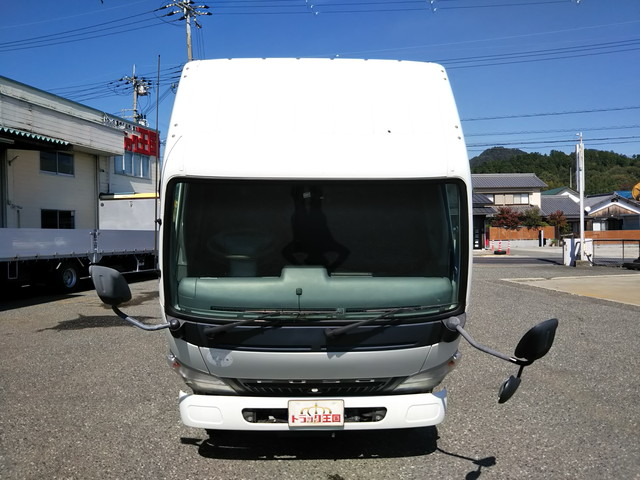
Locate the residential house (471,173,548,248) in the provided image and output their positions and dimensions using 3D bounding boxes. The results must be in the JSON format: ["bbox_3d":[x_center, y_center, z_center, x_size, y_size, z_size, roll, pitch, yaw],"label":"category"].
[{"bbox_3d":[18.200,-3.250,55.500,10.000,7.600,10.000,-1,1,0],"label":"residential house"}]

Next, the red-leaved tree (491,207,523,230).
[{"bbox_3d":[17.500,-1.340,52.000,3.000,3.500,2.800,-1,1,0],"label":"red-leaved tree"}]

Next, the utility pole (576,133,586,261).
[{"bbox_3d":[12.500,-2.080,26.500,0.450,6.100,0.450,-1,1,0],"label":"utility pole"}]

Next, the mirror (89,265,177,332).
[{"bbox_3d":[-1.020,0.280,3.080,0.320,0.360,0.500,-1,1,0],"label":"mirror"}]

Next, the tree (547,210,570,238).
[{"bbox_3d":[21.900,-1.050,51.000,2.300,3.300,2.200,-1,1,0],"label":"tree"}]

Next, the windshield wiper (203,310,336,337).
[{"bbox_3d":[-0.310,0.510,3.370,0.820,0.170,0.120,-1,1,0],"label":"windshield wiper"}]

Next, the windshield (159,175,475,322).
[{"bbox_3d":[-0.030,0.045,3.470,1.890,0.870,0.270,-1,1,0],"label":"windshield"}]

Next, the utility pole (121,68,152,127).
[{"bbox_3d":[-13.300,-5.700,40.000,2.000,13.500,1.400,-1,1,0],"label":"utility pole"}]

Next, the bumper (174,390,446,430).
[{"bbox_3d":[-0.045,1.040,3.400,1.630,0.240,0.250,-1,1,0],"label":"bumper"}]

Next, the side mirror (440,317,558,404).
[{"bbox_3d":[1.000,0.630,3.060,0.380,0.460,0.500,-1,1,0],"label":"side mirror"}]

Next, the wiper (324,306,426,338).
[{"bbox_3d":[0.340,0.500,3.390,0.630,0.190,0.120,-1,1,0],"label":"wiper"}]

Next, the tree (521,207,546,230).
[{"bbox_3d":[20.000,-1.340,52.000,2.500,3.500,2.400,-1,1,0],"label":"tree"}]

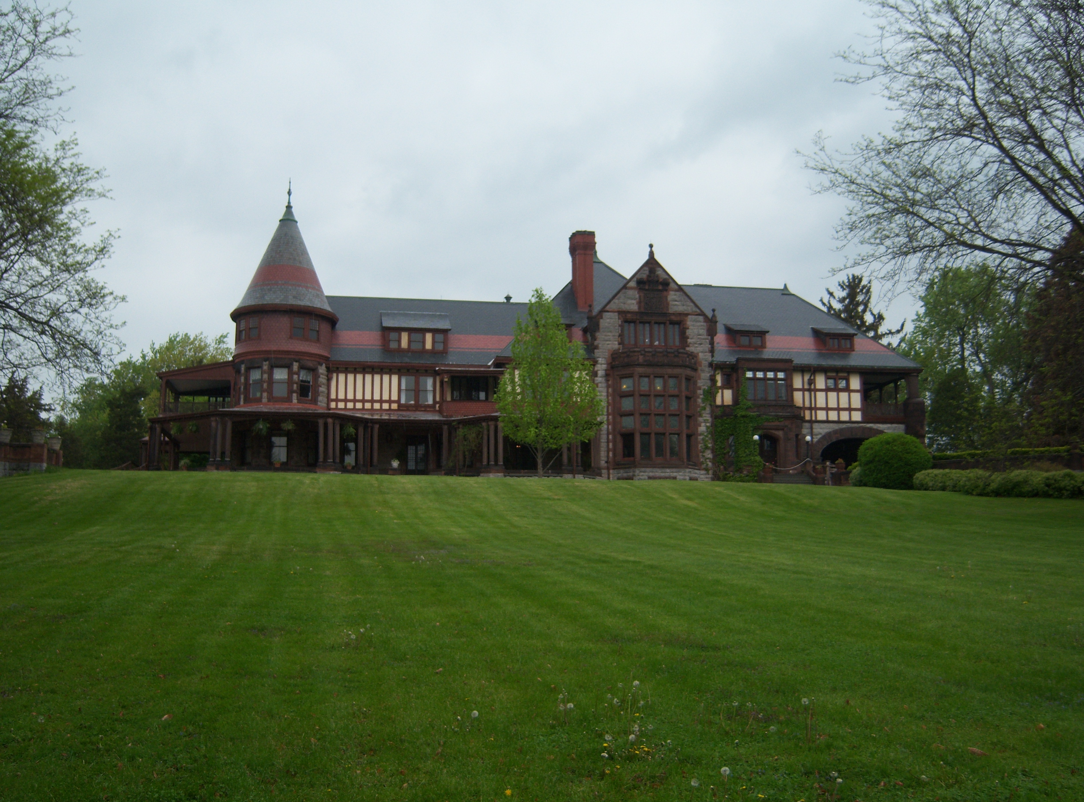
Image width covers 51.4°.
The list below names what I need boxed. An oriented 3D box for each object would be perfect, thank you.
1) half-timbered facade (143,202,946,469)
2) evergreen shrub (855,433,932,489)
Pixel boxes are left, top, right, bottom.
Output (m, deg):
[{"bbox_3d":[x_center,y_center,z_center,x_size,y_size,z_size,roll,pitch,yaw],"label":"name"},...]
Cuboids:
[{"bbox_3d":[-0.560,-3.635,85.867,52.725,20.109,19.000,1,-8,-9],"label":"half-timbered facade"},{"bbox_3d":[21.315,3.653,68.126,4.604,3.486,4.200,0,-8,0],"label":"evergreen shrub"}]

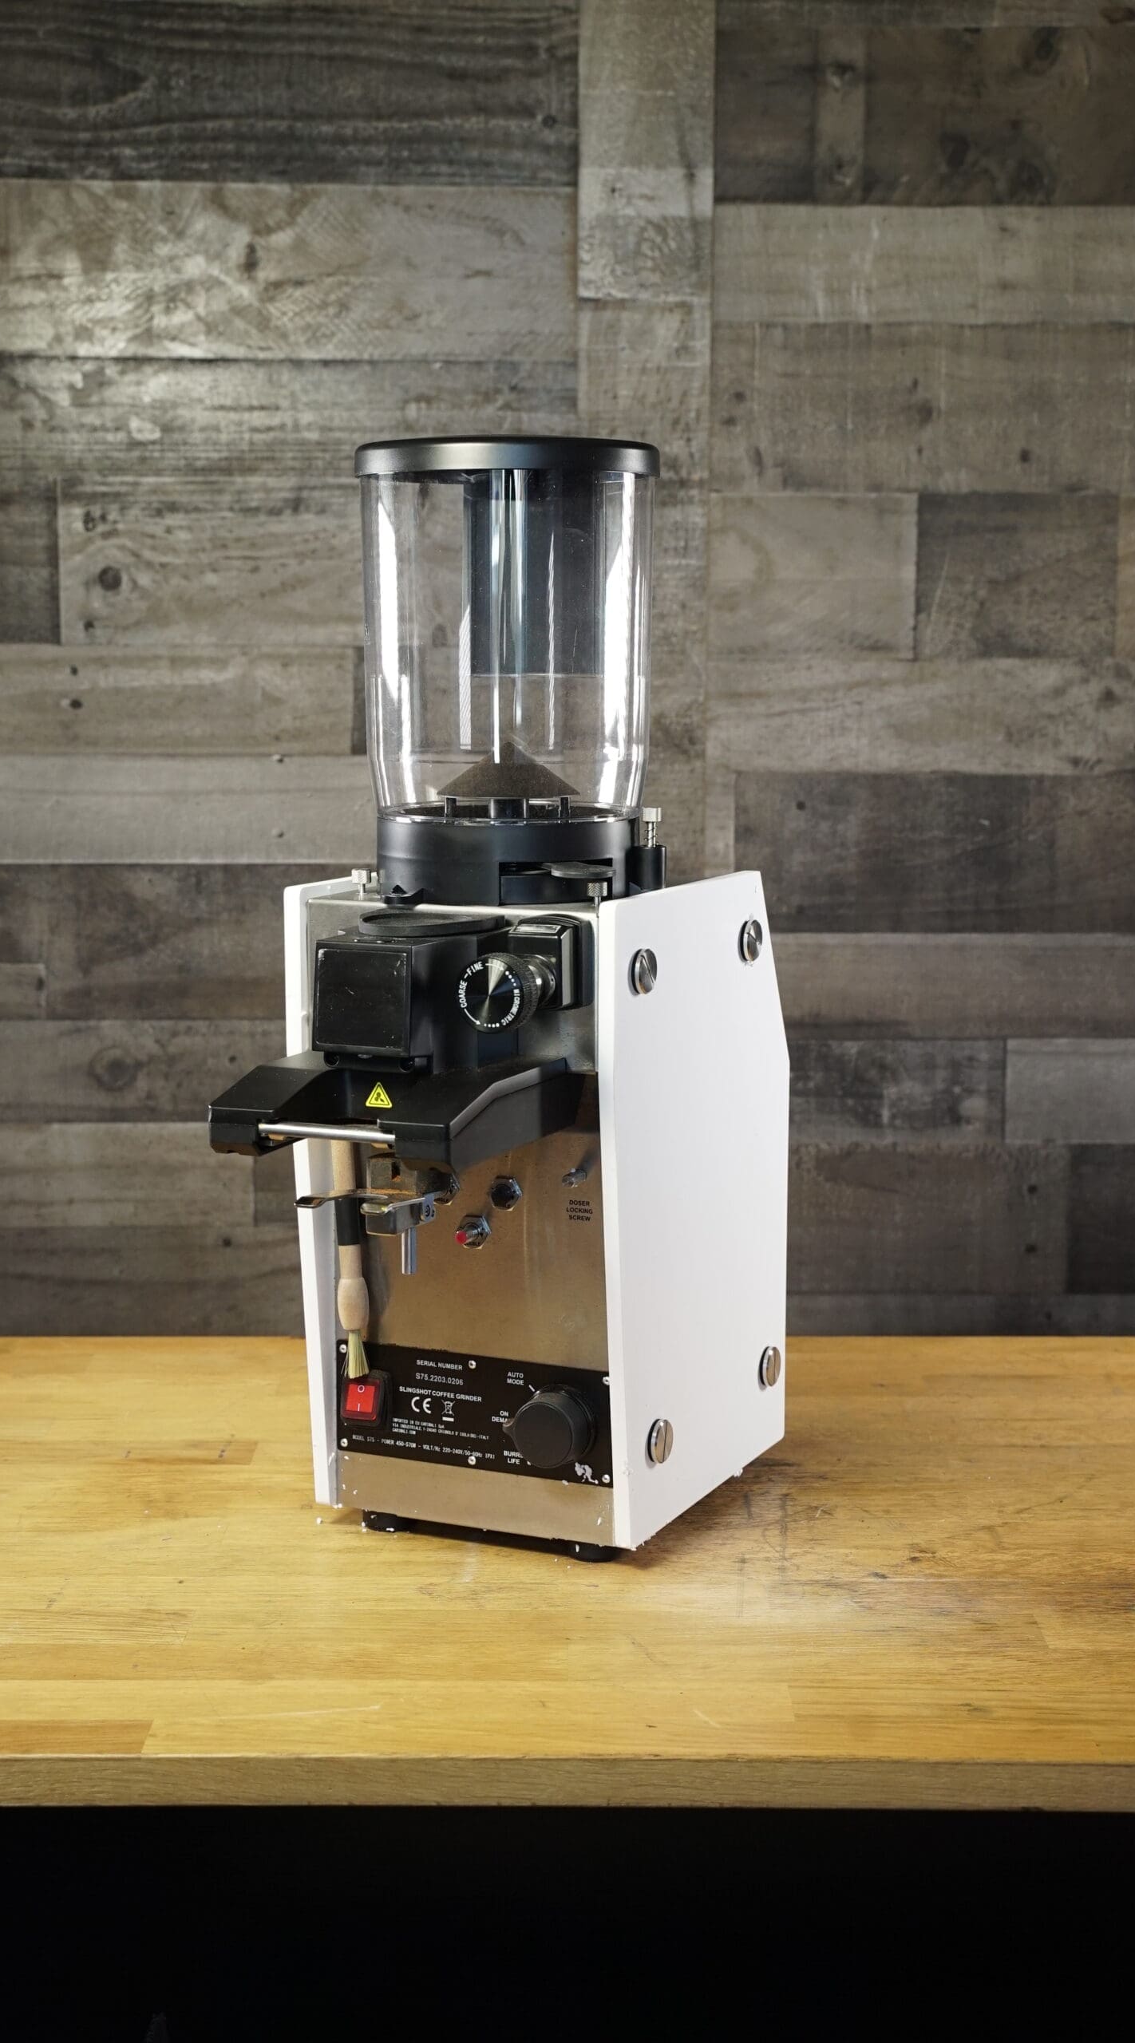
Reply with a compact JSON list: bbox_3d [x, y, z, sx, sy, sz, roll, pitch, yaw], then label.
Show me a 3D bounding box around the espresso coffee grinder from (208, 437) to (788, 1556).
[{"bbox_3d":[-0.040,-0.011,1.678,0.215,0.651,0.416,4,9,25],"label":"espresso coffee grinder"}]

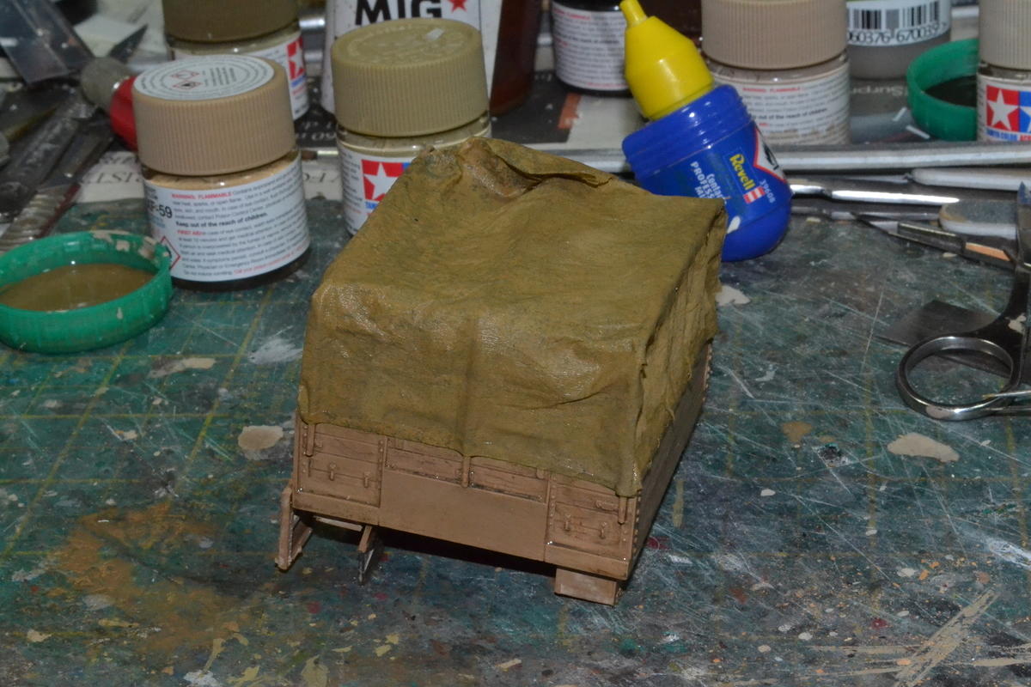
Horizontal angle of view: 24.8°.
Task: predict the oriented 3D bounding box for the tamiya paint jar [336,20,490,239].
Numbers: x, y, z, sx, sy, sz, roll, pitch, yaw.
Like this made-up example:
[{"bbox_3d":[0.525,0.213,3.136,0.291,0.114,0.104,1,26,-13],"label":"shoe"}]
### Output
[{"bbox_3d":[-0.022,-0.046,0.522,0.035,0.044,0.035,-4,27,2],"label":"tamiya paint jar"}]

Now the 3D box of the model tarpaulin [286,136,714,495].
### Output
[{"bbox_3d":[0.001,-0.006,0.400,0.059,0.031,0.056,11,29,12],"label":"model tarpaulin"}]

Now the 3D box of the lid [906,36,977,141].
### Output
[{"bbox_3d":[0.115,-0.061,0.566,0.041,0.010,0.041,0,33,11],"label":"lid"}]

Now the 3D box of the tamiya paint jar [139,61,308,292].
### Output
[{"bbox_3d":[-0.064,-0.038,0.513,0.035,0.044,0.035,-4,27,2],"label":"tamiya paint jar"}]

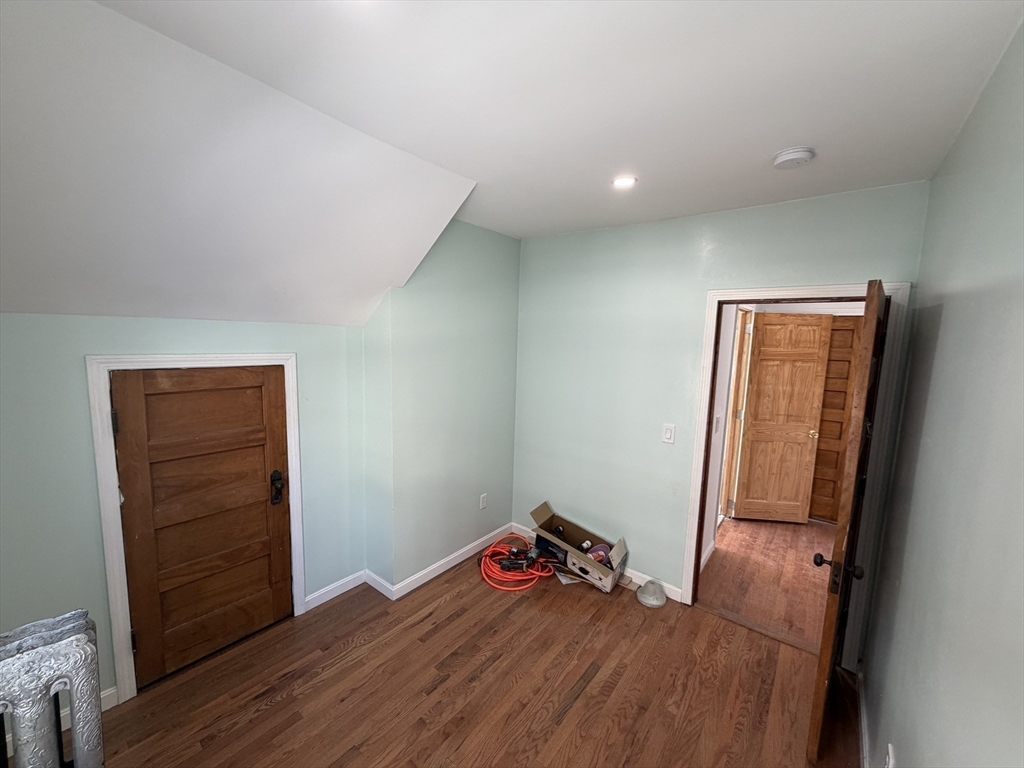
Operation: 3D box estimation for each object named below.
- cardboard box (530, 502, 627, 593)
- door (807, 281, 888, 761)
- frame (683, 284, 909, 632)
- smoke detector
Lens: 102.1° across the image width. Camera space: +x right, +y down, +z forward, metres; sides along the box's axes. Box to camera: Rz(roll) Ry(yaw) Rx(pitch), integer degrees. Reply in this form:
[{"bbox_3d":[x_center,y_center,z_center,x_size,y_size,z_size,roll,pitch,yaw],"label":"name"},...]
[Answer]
[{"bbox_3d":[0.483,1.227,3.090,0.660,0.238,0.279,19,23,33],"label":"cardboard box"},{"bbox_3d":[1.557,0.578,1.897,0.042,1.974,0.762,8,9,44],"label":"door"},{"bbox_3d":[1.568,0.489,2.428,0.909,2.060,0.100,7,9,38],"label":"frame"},{"bbox_3d":[1.169,-0.933,1.720,0.138,0.042,0.138,7,9,38],"label":"smoke detector"}]

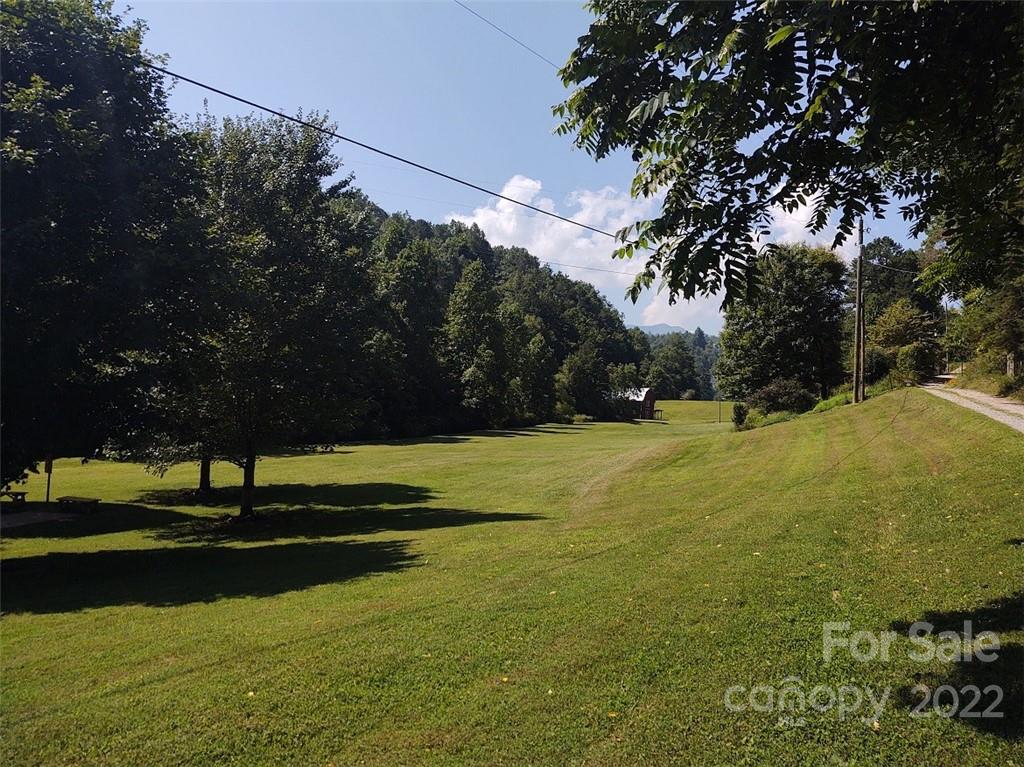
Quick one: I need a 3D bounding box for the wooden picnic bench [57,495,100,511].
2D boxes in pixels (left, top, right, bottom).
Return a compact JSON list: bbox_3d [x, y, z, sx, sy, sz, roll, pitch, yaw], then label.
[{"bbox_3d":[-20.340,5.660,37.500,1.850,0.700,0.900,0,-2,10],"label":"wooden picnic bench"}]

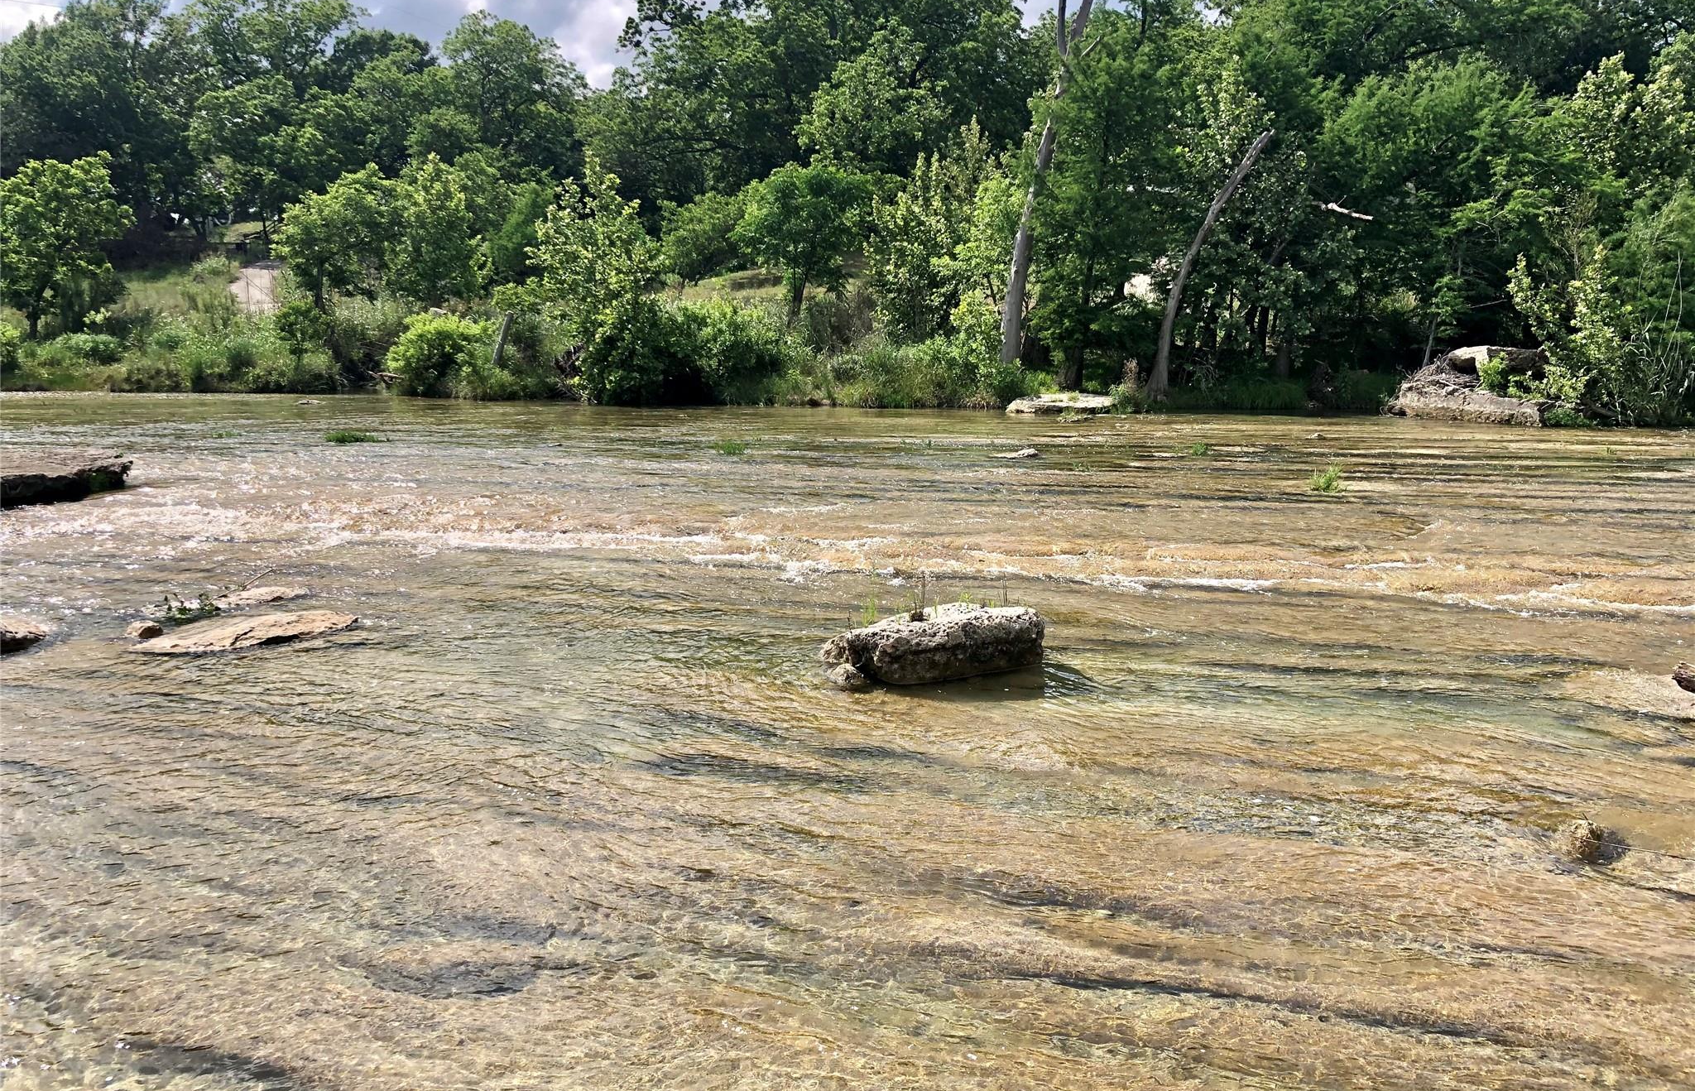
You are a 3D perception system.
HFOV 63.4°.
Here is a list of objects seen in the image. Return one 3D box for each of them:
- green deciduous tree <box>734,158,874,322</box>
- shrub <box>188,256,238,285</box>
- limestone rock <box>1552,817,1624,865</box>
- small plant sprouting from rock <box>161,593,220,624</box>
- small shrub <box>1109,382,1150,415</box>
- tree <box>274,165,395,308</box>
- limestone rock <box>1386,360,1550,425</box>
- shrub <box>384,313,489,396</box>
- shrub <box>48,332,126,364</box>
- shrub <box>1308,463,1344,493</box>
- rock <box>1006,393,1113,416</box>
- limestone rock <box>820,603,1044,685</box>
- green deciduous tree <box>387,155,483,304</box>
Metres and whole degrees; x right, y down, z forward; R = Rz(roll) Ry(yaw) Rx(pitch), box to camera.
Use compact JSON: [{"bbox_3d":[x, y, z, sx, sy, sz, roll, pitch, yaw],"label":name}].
[{"bbox_3d":[-1.197,-8.237,37.000,3.640,4.360,3.400,0,9,-2],"label":"green deciduous tree"},{"bbox_3d":[-23.155,-10.020,50.000,1.700,1.030,1.500,-4,10,-24],"label":"shrub"},{"bbox_3d":[2.310,0.910,4.314,0.180,0.110,0.150,5,10,29],"label":"limestone rock"},{"bbox_3d":[-3.770,0.364,7.893,0.320,0.130,0.230,-4,9,-24],"label":"small plant sprouting from rock"},{"bbox_3d":[5.863,-3.069,28.500,0.780,0.640,0.750,2,9,11],"label":"small shrub"},{"bbox_3d":[-16.100,-9.512,42.860,3.700,4.400,3.500,-3,9,-21],"label":"tree"},{"bbox_3d":[11.600,-2.932,25.751,2.750,1.100,1.700,5,10,30],"label":"limestone rock"},{"bbox_3d":[-10.180,-4.745,34.000,2.540,1.970,2.300,-3,9,-16],"label":"shrub"},{"bbox_3d":[-21.103,-5.468,38.000,2.120,0.920,1.500,-5,10,-28],"label":"shrub"},{"bbox_3d":[4.760,-0.678,13.652,0.320,0.270,0.290,3,9,19],"label":"shrub"},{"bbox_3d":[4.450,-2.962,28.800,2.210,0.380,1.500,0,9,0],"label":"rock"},{"bbox_3d":[0.415,0.472,6.746,1.040,0.250,0.420,-4,10,-26],"label":"limestone rock"},{"bbox_3d":[-12.950,-9.661,42.837,2.950,4.600,2.900,-3,9,-17],"label":"green deciduous tree"}]

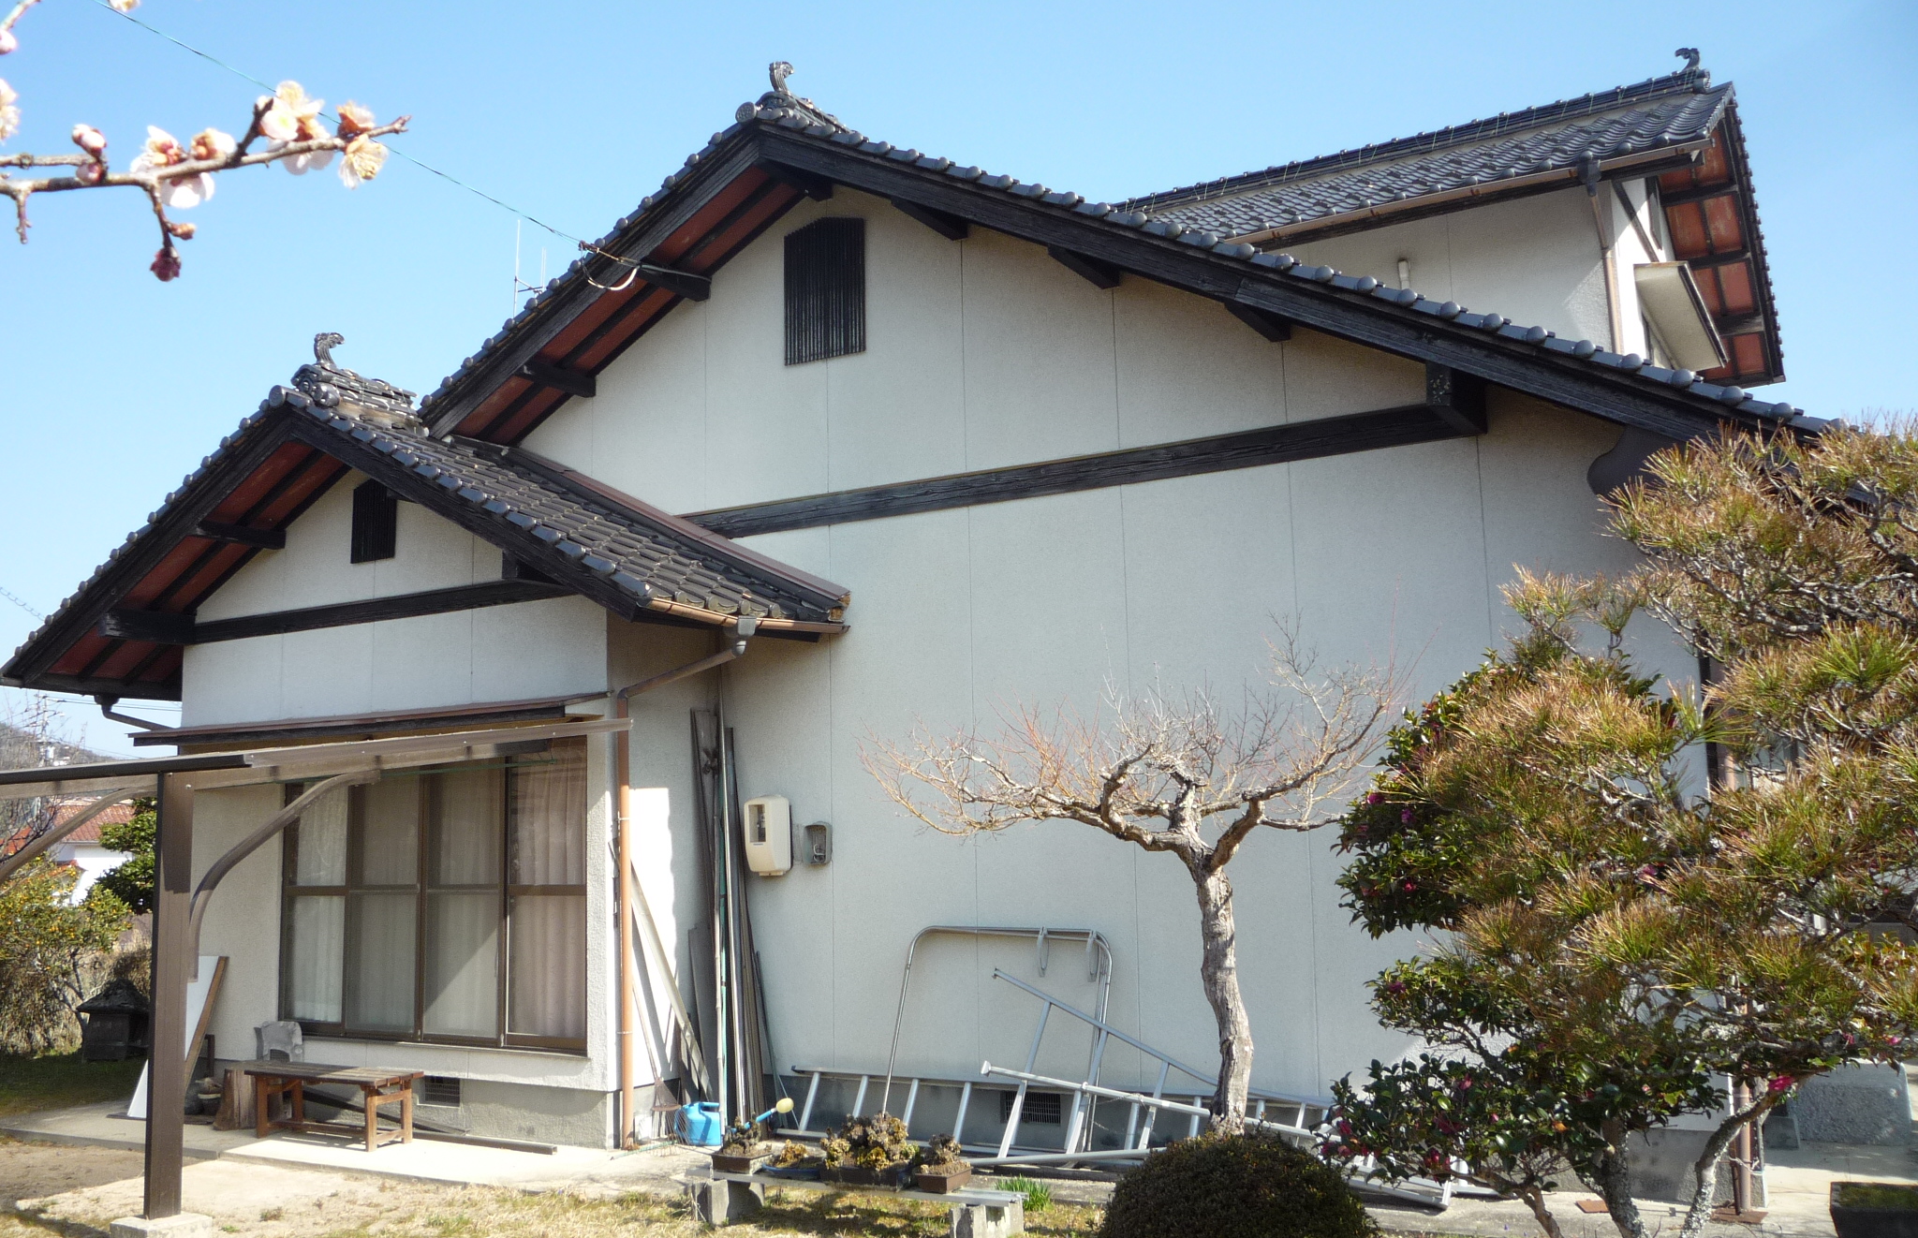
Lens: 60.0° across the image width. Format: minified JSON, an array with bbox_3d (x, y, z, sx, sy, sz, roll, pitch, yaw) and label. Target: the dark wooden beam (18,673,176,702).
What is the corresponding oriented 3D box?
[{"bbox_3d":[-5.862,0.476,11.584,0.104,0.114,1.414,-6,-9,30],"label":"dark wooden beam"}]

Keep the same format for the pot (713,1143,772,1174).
[{"bbox_3d":[-0.999,2.497,7.658,0.250,0.083,0.187,-6,-9,30],"label":"pot"}]

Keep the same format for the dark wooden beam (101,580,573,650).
[{"bbox_3d":[-3.866,-0.103,10.130,3.474,0.202,0.614,-6,-9,30],"label":"dark wooden beam"}]

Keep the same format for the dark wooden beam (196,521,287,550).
[{"bbox_3d":[-4.583,-0.541,10.604,0.114,0.120,0.614,-6,-9,30],"label":"dark wooden beam"}]

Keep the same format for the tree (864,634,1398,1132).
[{"bbox_3d":[0.725,1.346,7.019,2.049,2.477,1.664,-2,-8,5],"label":"tree"}]

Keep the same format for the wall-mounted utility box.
[{"bbox_3d":[-1.103,1.269,9.700,0.187,0.426,0.225,-6,-9,30],"label":"wall-mounted utility box"}]

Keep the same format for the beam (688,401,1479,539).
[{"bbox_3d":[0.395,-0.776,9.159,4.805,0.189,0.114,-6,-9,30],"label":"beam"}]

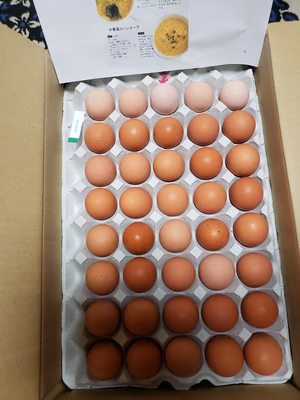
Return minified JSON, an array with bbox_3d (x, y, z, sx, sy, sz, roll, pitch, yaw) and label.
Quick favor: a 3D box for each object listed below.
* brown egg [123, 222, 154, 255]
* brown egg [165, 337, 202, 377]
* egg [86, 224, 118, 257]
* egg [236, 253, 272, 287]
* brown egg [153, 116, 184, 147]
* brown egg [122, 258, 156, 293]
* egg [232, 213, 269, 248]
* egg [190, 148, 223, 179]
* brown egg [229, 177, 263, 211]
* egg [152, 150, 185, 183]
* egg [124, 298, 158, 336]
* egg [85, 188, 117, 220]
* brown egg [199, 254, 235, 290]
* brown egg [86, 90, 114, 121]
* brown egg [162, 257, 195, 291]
[{"bbox_3d":[-0.015,0.052,0.408,0.043,0.055,0.043,-4,79,3],"label":"brown egg"},{"bbox_3d":[0.042,0.195,0.376,0.045,0.056,0.045,-4,79,3],"label":"brown egg"},{"bbox_3d":[-0.065,0.055,0.412,0.043,0.056,0.043,-4,79,4],"label":"egg"},{"bbox_3d":[0.135,0.090,0.390,0.043,0.056,0.043,-4,79,4],"label":"egg"},{"bbox_3d":[0.027,-0.097,0.435,0.042,0.055,0.042,-4,79,3],"label":"brown egg"},{"bbox_3d":[-0.013,0.098,0.396,0.044,0.056,0.044,-4,78,3],"label":"brown egg"},{"bbox_3d":[0.133,0.040,0.398,0.044,0.056,0.044,-4,78,3],"label":"egg"},{"bbox_3d":[0.079,-0.051,0.423,0.043,0.055,0.043,-4,79,3],"label":"egg"},{"bbox_3d":[0.131,-0.008,0.409,0.043,0.056,0.043,-4,79,4],"label":"brown egg"},{"bbox_3d":[0.027,-0.048,0.424,0.043,0.056,0.043,-4,79,4],"label":"egg"},{"bbox_3d":[-0.011,0.150,0.388,0.044,0.056,0.044,-4,79,3],"label":"egg"},{"bbox_3d":[-0.067,0.006,0.418,0.043,0.056,0.043,-4,78,3],"label":"egg"},{"bbox_3d":[0.087,0.094,0.393,0.044,0.057,0.044,-4,79,4],"label":"brown egg"},{"bbox_3d":[-0.073,-0.139,0.447,0.042,0.054,0.042,-4,78,3],"label":"brown egg"},{"bbox_3d":[0.038,0.098,0.396,0.043,0.056,0.043,-4,79,4],"label":"brown egg"}]

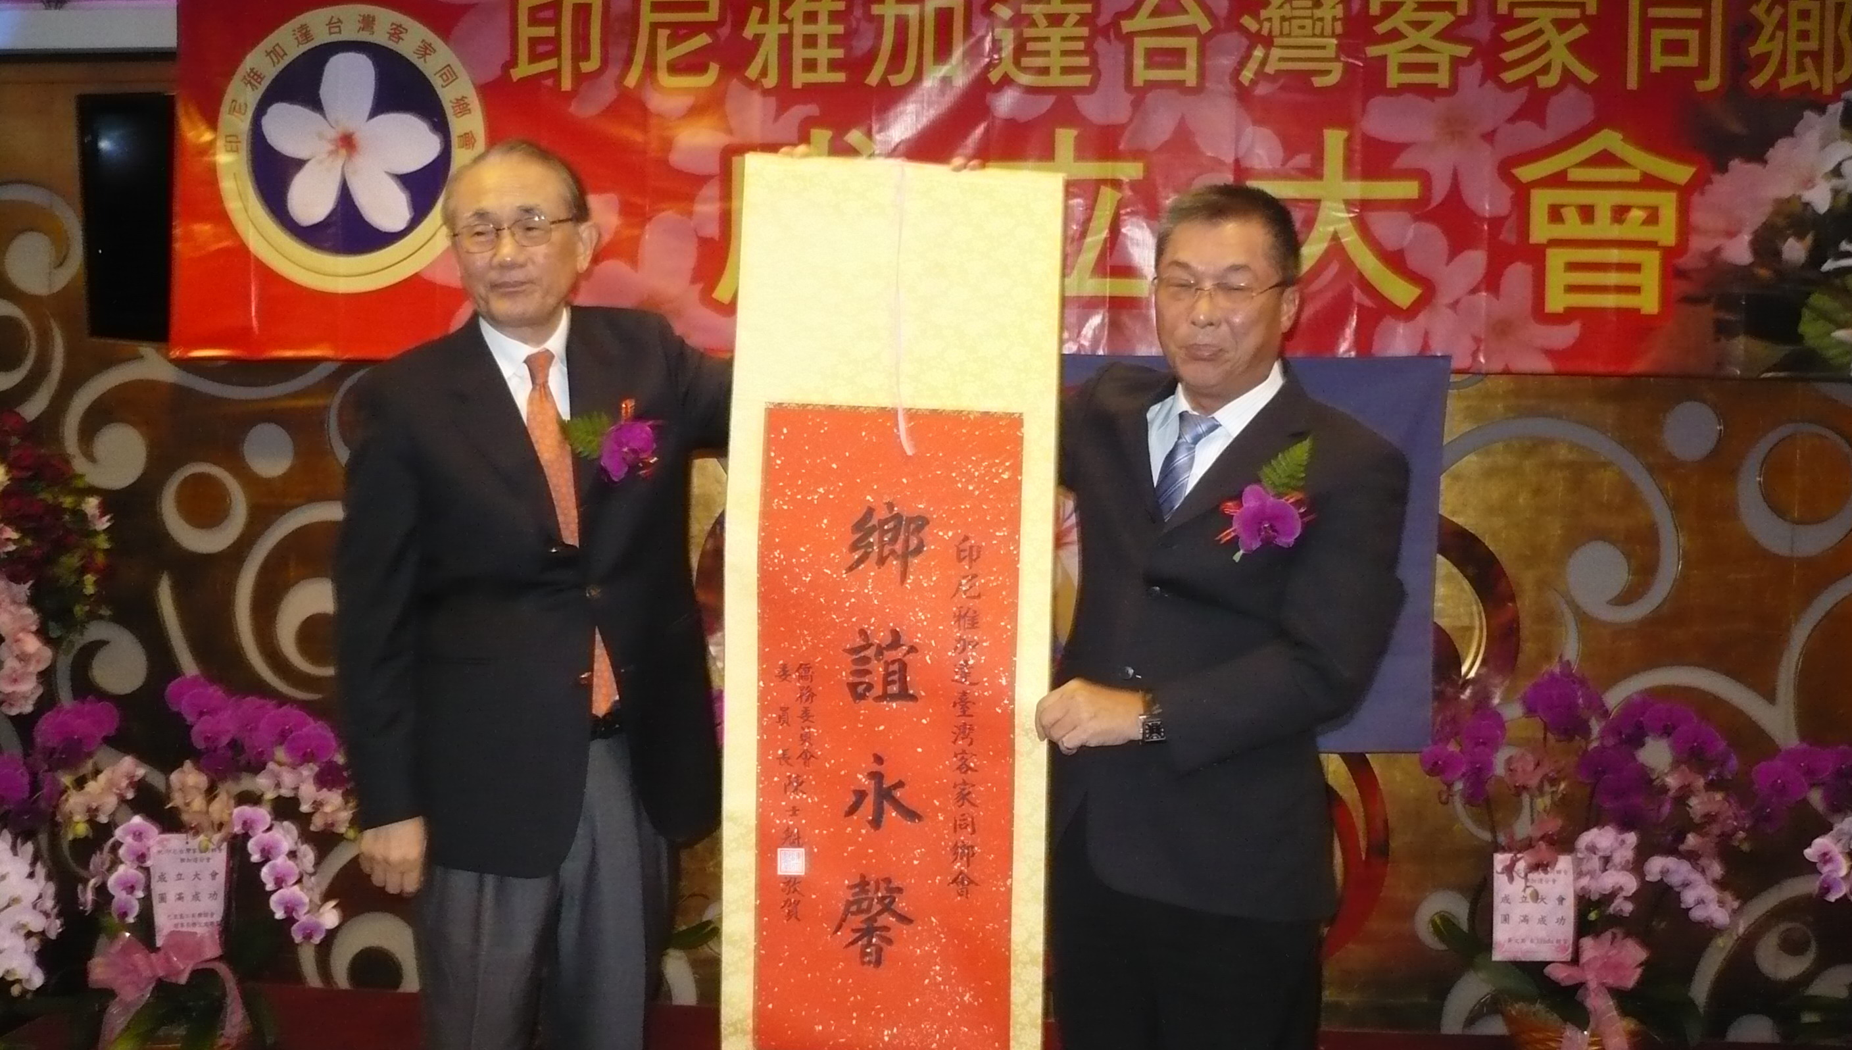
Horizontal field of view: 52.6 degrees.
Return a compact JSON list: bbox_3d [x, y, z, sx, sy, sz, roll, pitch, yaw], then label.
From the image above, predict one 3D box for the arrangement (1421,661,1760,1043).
[{"bbox_3d":[1.447,0.715,4.120,0.700,0.810,0.430,1,1,5],"label":"arrangement"}]

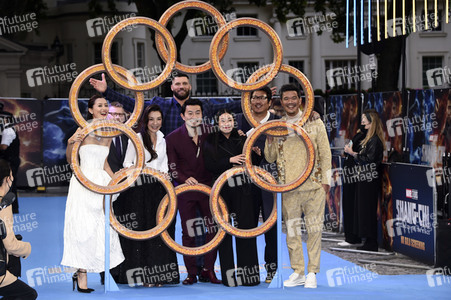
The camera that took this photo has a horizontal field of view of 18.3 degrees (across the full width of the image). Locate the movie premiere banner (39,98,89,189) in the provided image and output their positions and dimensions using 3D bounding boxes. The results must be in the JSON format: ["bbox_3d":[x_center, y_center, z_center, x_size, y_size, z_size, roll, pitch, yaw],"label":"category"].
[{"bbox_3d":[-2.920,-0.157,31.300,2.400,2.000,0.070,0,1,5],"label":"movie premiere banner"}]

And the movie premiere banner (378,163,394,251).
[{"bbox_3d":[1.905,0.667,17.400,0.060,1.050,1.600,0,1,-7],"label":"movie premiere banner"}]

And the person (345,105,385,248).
[{"bbox_3d":[1.680,0.364,17.000,0.480,1.710,0.500,0,1,0],"label":"person"}]

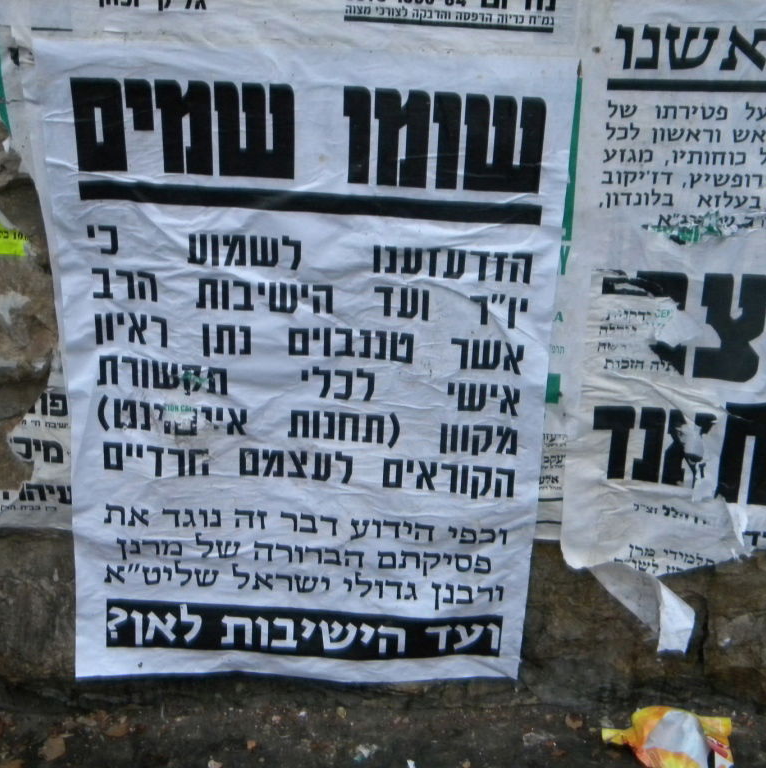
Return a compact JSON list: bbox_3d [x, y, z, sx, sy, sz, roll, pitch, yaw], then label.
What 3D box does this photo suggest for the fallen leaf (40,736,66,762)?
[{"bbox_3d":[-0.356,0.393,1.500,0.030,0.008,0.040,1,25,-3],"label":"fallen leaf"}]

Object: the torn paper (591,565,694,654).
[{"bbox_3d":[0.283,0.243,1.513,0.113,0.115,0.050,1,25,-3],"label":"torn paper"}]

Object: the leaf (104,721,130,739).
[{"bbox_3d":[-0.294,0.381,1.532,0.029,0.008,0.027,1,25,-3],"label":"leaf"}]

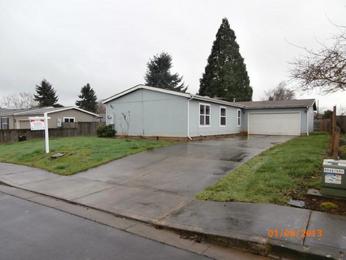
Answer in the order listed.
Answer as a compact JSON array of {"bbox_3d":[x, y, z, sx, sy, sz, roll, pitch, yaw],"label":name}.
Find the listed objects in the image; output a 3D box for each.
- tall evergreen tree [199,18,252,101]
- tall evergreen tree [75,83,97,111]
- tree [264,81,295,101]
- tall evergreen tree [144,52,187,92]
[{"bbox_3d":[10.027,-10.547,44.714,10.500,20.690,10.500,0,2,0],"label":"tall evergreen tree"},{"bbox_3d":[-18.626,-5.246,51.887,5.200,9.650,5.200,0,2,0],"label":"tall evergreen tree"},{"bbox_3d":[23.174,-5.354,51.883,6.930,9.860,6.930,0,2,0],"label":"tree"},{"bbox_3d":[-1.399,-6.788,41.829,7.700,13.360,7.700,0,2,0],"label":"tall evergreen tree"}]

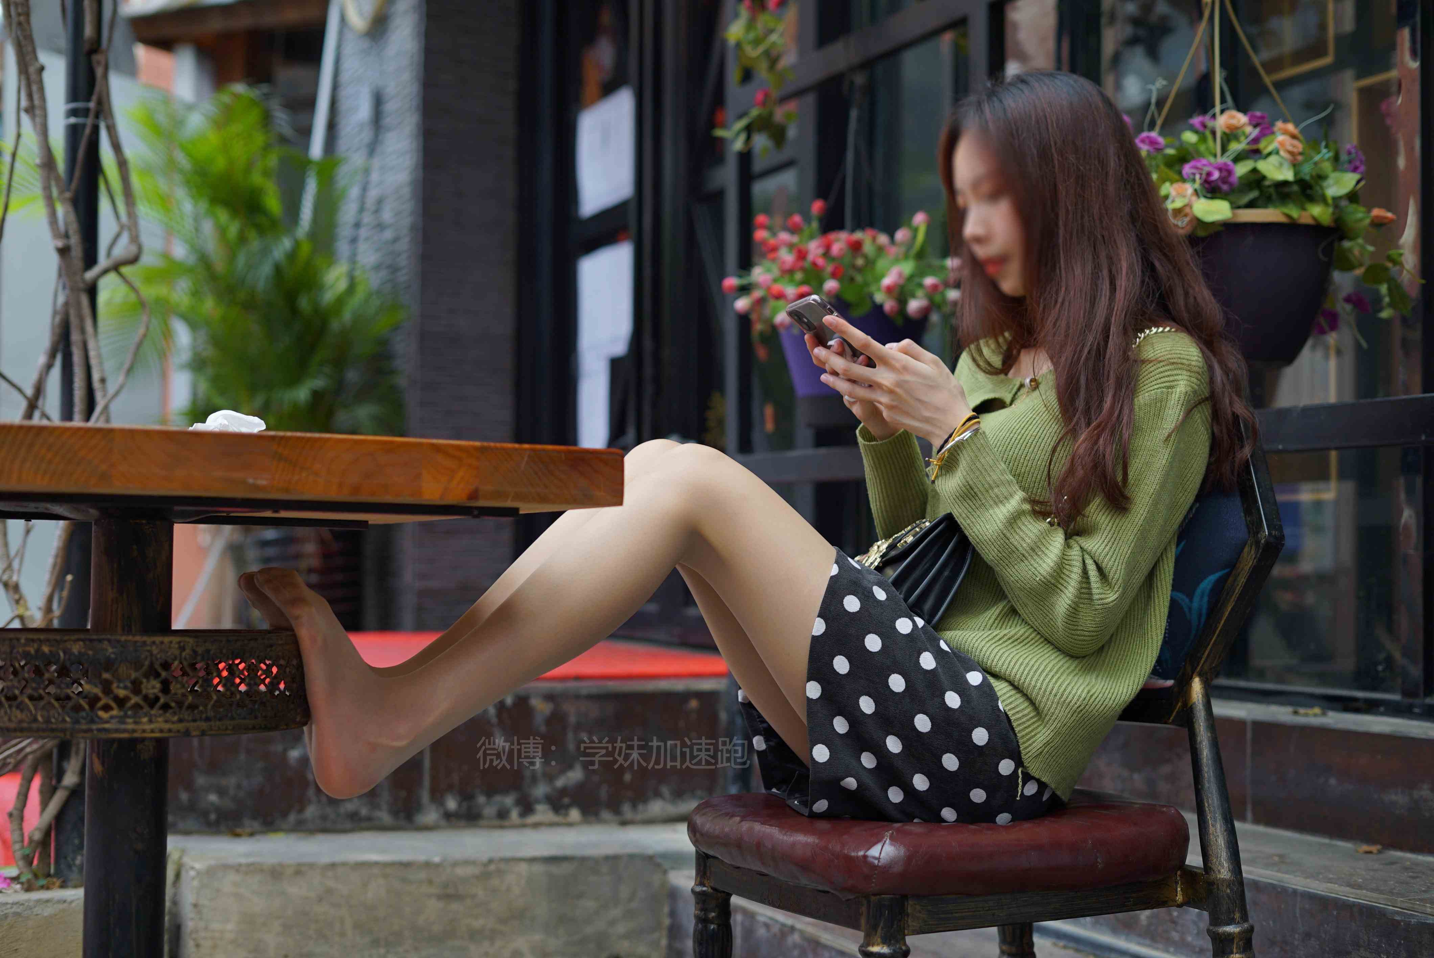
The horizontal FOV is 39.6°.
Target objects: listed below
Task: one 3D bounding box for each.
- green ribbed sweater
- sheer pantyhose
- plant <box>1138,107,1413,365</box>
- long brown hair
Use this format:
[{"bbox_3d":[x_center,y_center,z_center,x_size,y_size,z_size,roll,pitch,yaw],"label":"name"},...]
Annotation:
[{"bbox_3d":[0.353,0.094,2.200,0.320,0.490,0.410,1,-2,-28],"label":"green ribbed sweater"},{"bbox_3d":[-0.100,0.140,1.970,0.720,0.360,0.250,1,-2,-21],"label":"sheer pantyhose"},{"bbox_3d":[0.791,-0.346,2.850,0.410,0.360,0.390,-1,-2,16],"label":"plant"},{"bbox_3d":[0.425,-0.201,2.220,0.290,0.490,0.260,1,-2,-28],"label":"long brown hair"}]

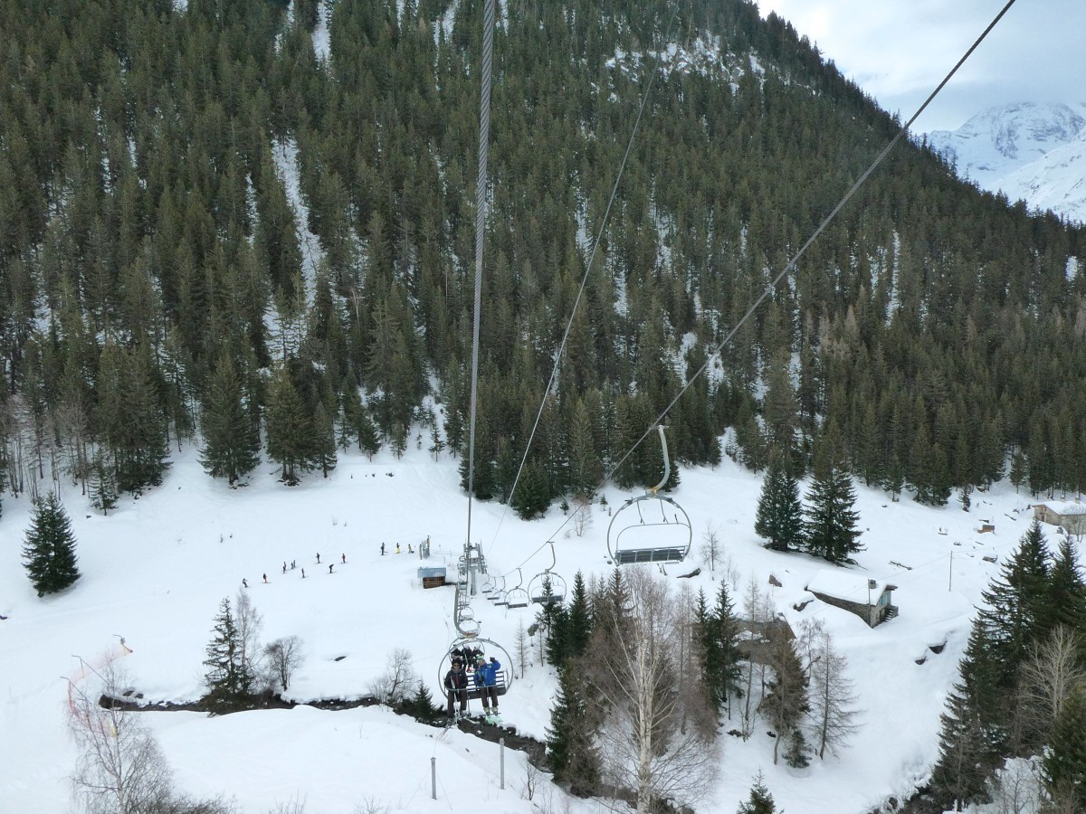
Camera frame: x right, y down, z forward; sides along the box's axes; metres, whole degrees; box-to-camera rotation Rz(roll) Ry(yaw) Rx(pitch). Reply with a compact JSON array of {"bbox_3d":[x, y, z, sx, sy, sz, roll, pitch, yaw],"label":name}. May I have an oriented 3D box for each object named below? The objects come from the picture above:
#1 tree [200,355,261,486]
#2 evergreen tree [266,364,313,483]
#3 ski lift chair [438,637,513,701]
[{"bbox_3d":[-63.670,2.579,152.734,12.000,26.360,12.000,-6,11,-23],"label":"tree"},{"bbox_3d":[-51.718,3.475,152.890,10.000,24.540,10.000,-5,10,-19],"label":"evergreen tree"},{"bbox_3d":[-1.683,6.587,18.800,1.850,1.550,0.900,-3,10,-6],"label":"ski lift chair"}]

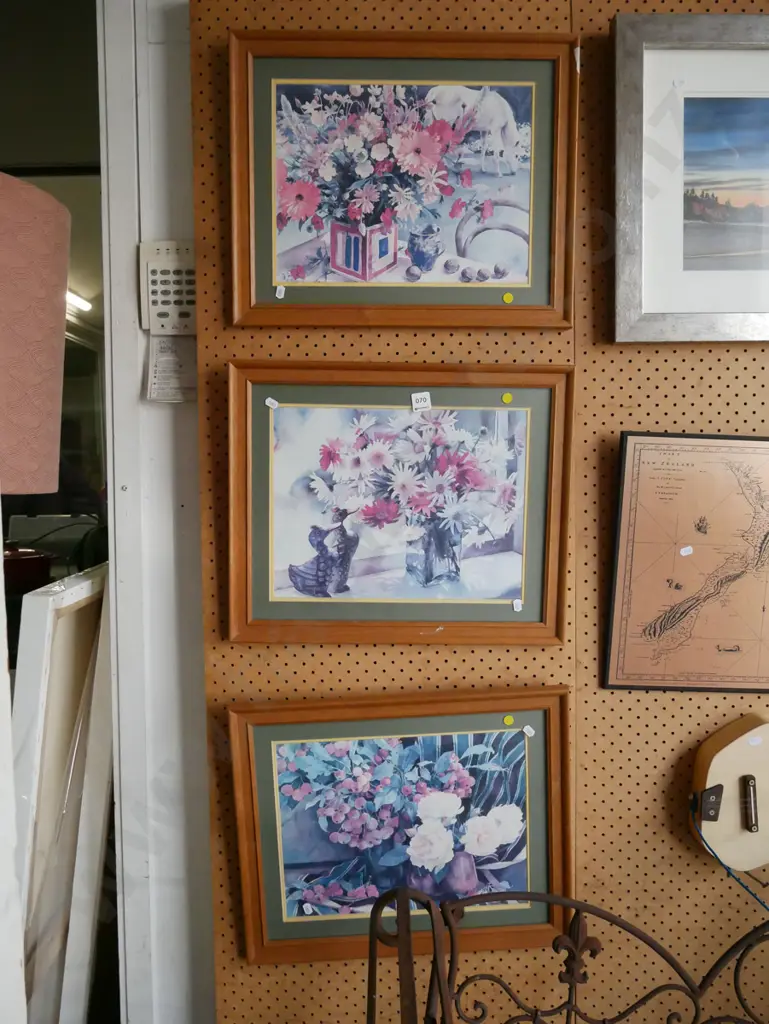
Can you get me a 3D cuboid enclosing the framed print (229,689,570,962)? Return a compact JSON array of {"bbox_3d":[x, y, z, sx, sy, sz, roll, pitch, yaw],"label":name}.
[{"bbox_3d":[0.030,0.455,1.264,0.476,0.395,0.030,-2,7,-1],"label":"framed print"}]

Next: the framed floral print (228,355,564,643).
[{"bbox_3d":[0.021,-0.009,1.235,0.468,0.386,0.025,1,7,-1],"label":"framed floral print"}]

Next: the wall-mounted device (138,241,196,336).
[{"bbox_3d":[-0.300,-0.312,1.244,0.088,0.133,0.028,-1,4,-1],"label":"wall-mounted device"}]

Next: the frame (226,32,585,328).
[{"bbox_3d":[0.028,-0.452,1.204,0.476,0.395,0.030,0,5,-2],"label":"frame"}]

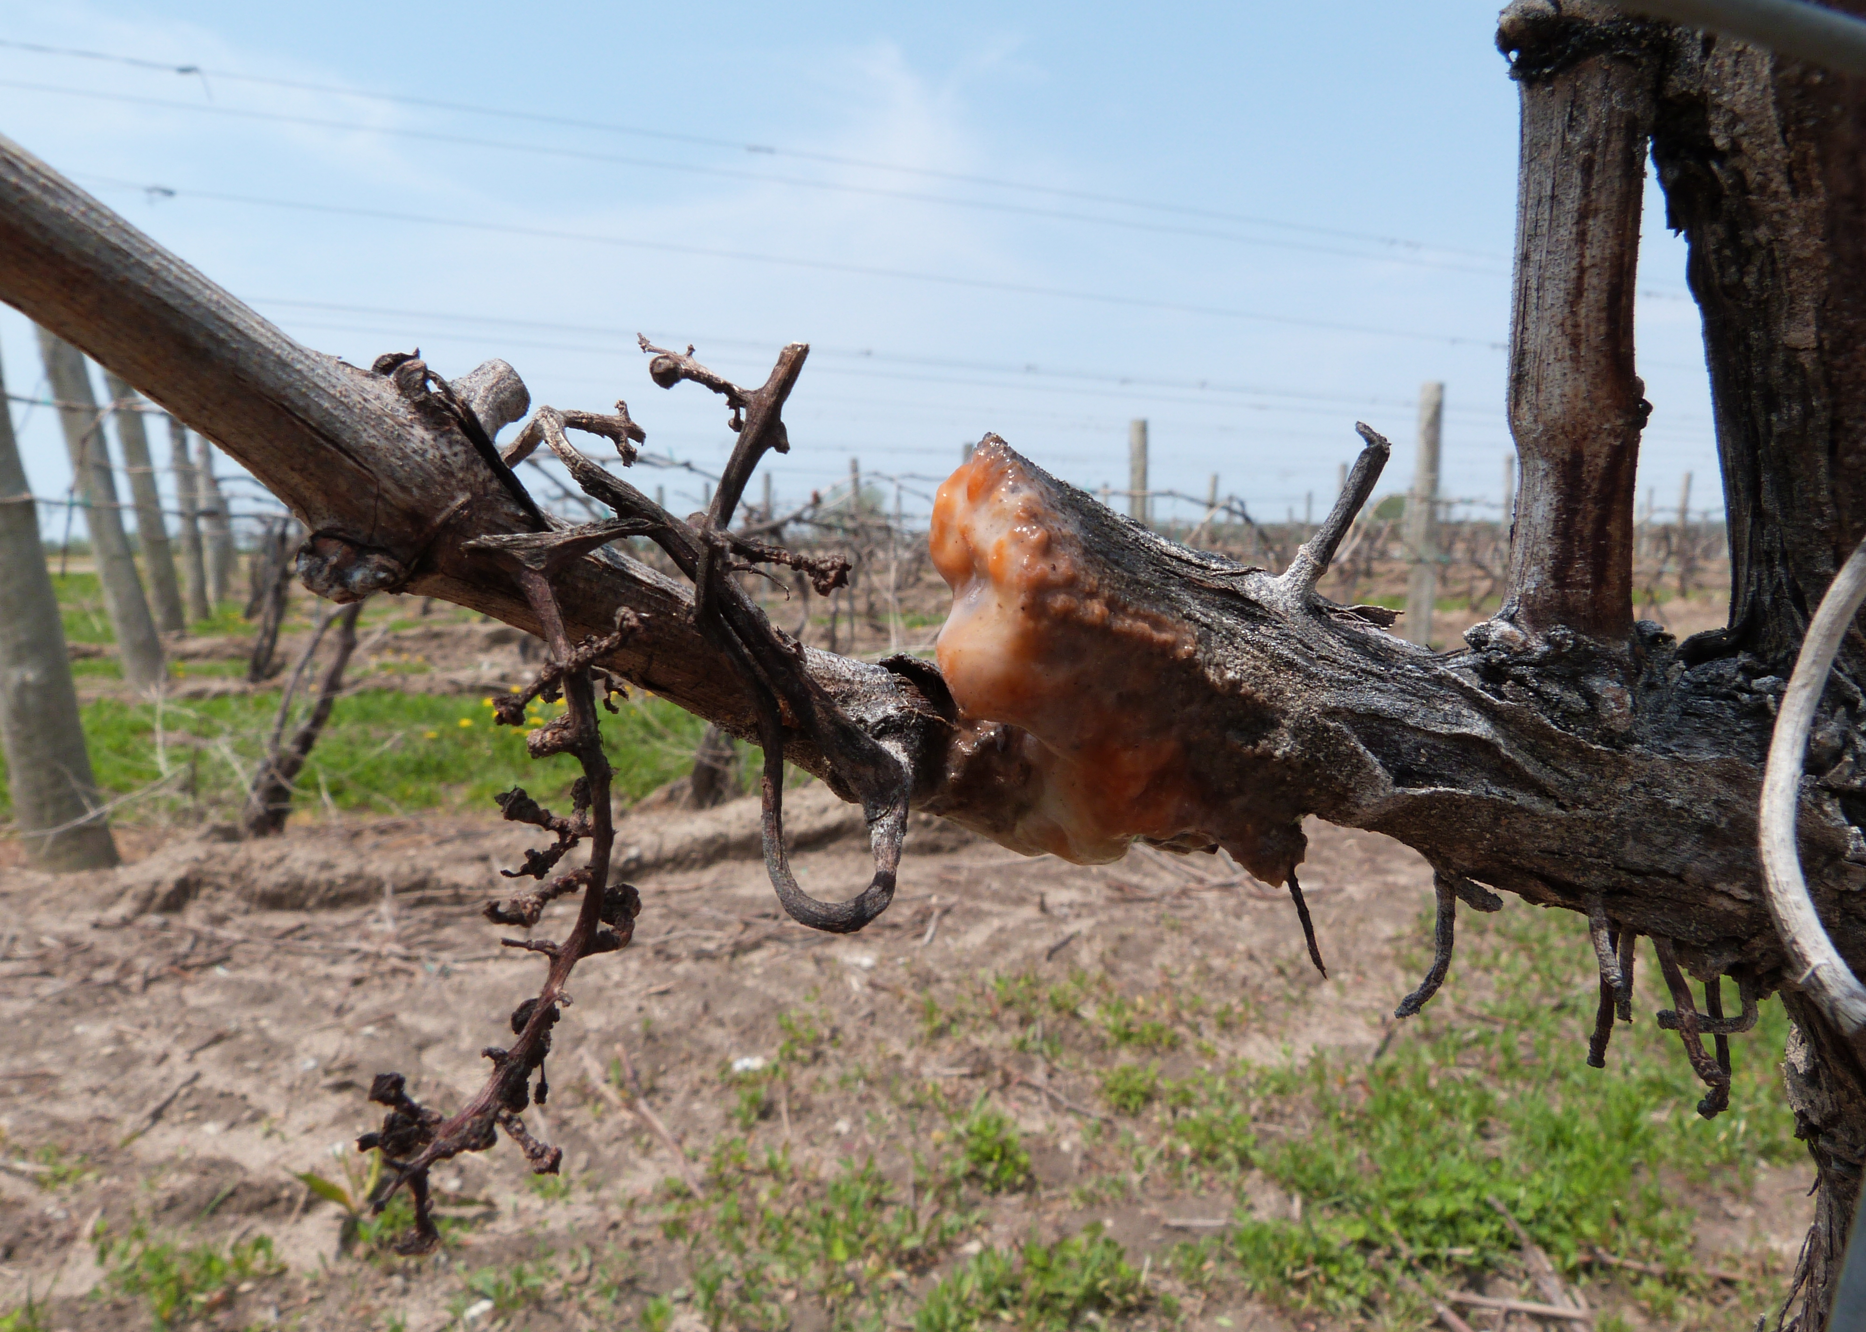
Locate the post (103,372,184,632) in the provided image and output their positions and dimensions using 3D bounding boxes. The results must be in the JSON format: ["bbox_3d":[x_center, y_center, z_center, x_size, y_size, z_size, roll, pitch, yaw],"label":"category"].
[{"bbox_3d":[-4.090,-0.918,6.985,0.140,1.500,0.140,-11,10,-29],"label":"post"}]

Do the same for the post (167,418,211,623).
[{"bbox_3d":[-5.088,-1.051,9.216,0.125,1.460,0.125,-6,7,-28],"label":"post"}]

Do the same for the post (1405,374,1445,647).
[{"bbox_3d":[3.139,-0.951,8.620,0.150,1.750,0.150,4,6,20],"label":"post"}]

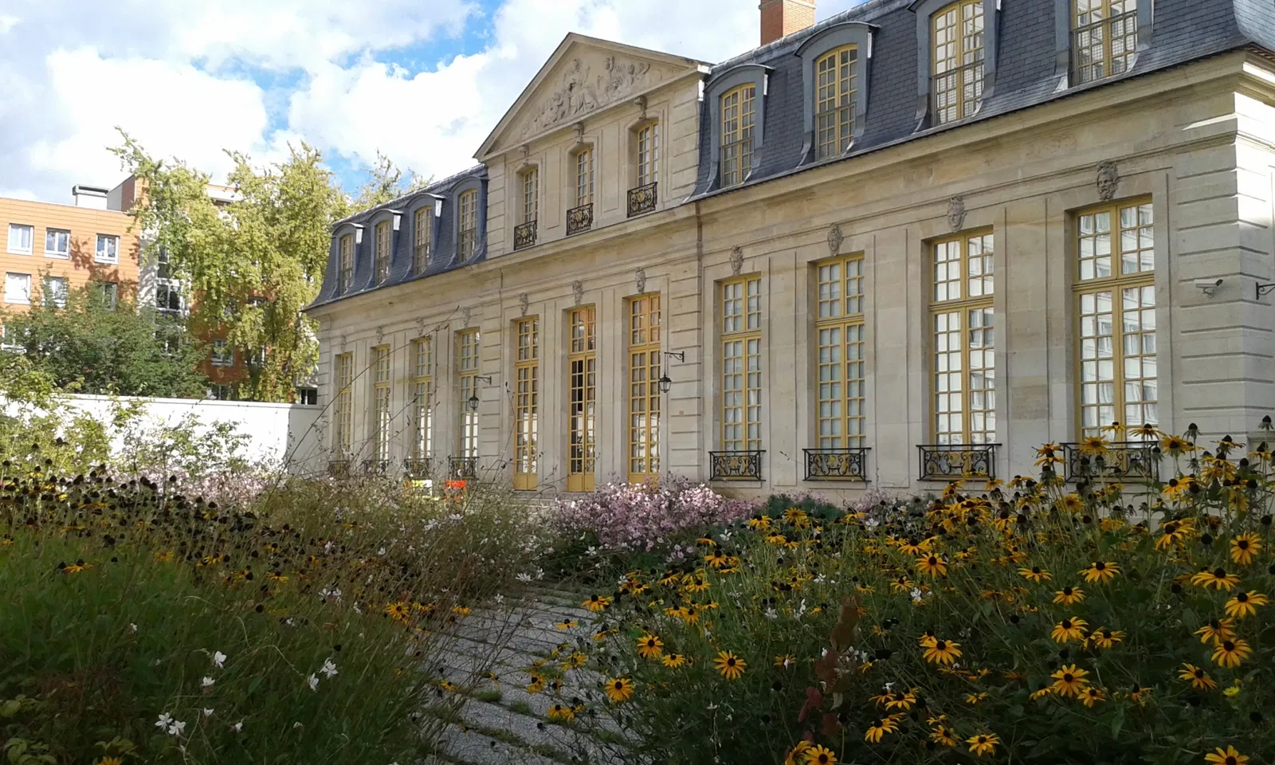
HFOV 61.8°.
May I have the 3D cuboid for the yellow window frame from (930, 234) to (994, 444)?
[{"bbox_3d":[5.196,-0.443,16.750,0.140,3.797,1.280,4,-6,-39],"label":"yellow window frame"}]

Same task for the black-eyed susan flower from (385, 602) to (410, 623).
[{"bbox_3d":[-0.676,0.647,3.000,0.066,0.066,0.030,1,-50,-12],"label":"black-eyed susan flower"}]

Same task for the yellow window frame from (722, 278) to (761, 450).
[{"bbox_3d":[2.120,-0.141,20.491,0.140,3.797,1.280,4,-6,-39],"label":"yellow window frame"}]

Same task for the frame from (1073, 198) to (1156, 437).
[{"bbox_3d":[6.746,-0.594,14.865,0.140,3.797,1.280,4,-6,-39],"label":"frame"}]

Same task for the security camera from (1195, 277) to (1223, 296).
[{"bbox_3d":[7.259,-1.208,13.527,0.170,0.220,0.370,2,5,-23],"label":"security camera"}]

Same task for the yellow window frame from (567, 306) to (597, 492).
[{"bbox_3d":[-1.059,0.343,22.075,0.150,3.848,1.188,5,-7,-40],"label":"yellow window frame"}]

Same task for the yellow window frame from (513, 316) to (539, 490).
[{"bbox_3d":[-2.341,0.459,23.579,0.150,3.836,1.188,5,-7,-40],"label":"yellow window frame"}]

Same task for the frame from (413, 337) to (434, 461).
[{"bbox_3d":[-5.357,0.563,27.135,0.150,3.365,1.188,5,-7,-40],"label":"frame"}]

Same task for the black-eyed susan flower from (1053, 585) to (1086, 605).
[{"bbox_3d":[0.892,0.441,2.200,0.063,0.025,0.063,-2,15,22],"label":"black-eyed susan flower"}]

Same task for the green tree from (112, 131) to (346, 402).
[{"bbox_3d":[-18.016,-3.099,46.841,10.330,15.890,9.810,2,-5,-21],"label":"green tree"}]

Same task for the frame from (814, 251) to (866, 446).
[{"bbox_3d":[3.304,-0.337,16.988,0.150,3.340,1.188,5,-7,-40],"label":"frame"}]

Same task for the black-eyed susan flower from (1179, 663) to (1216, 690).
[{"bbox_3d":[0.884,0.465,1.681,0.066,0.028,0.066,31,14,31],"label":"black-eyed susan flower"}]

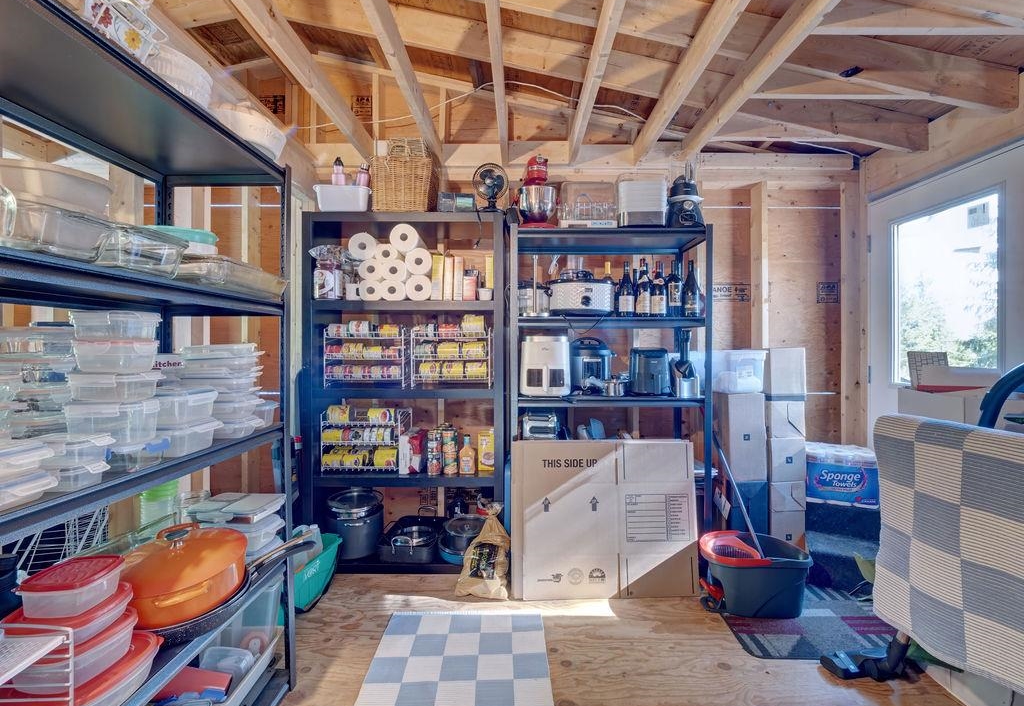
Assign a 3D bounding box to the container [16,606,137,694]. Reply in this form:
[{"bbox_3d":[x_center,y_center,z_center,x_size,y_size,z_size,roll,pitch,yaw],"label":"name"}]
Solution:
[{"bbox_3d":[-0.899,0.613,0.862,0.160,0.064,0.183,0,0,1],"label":"container"}]

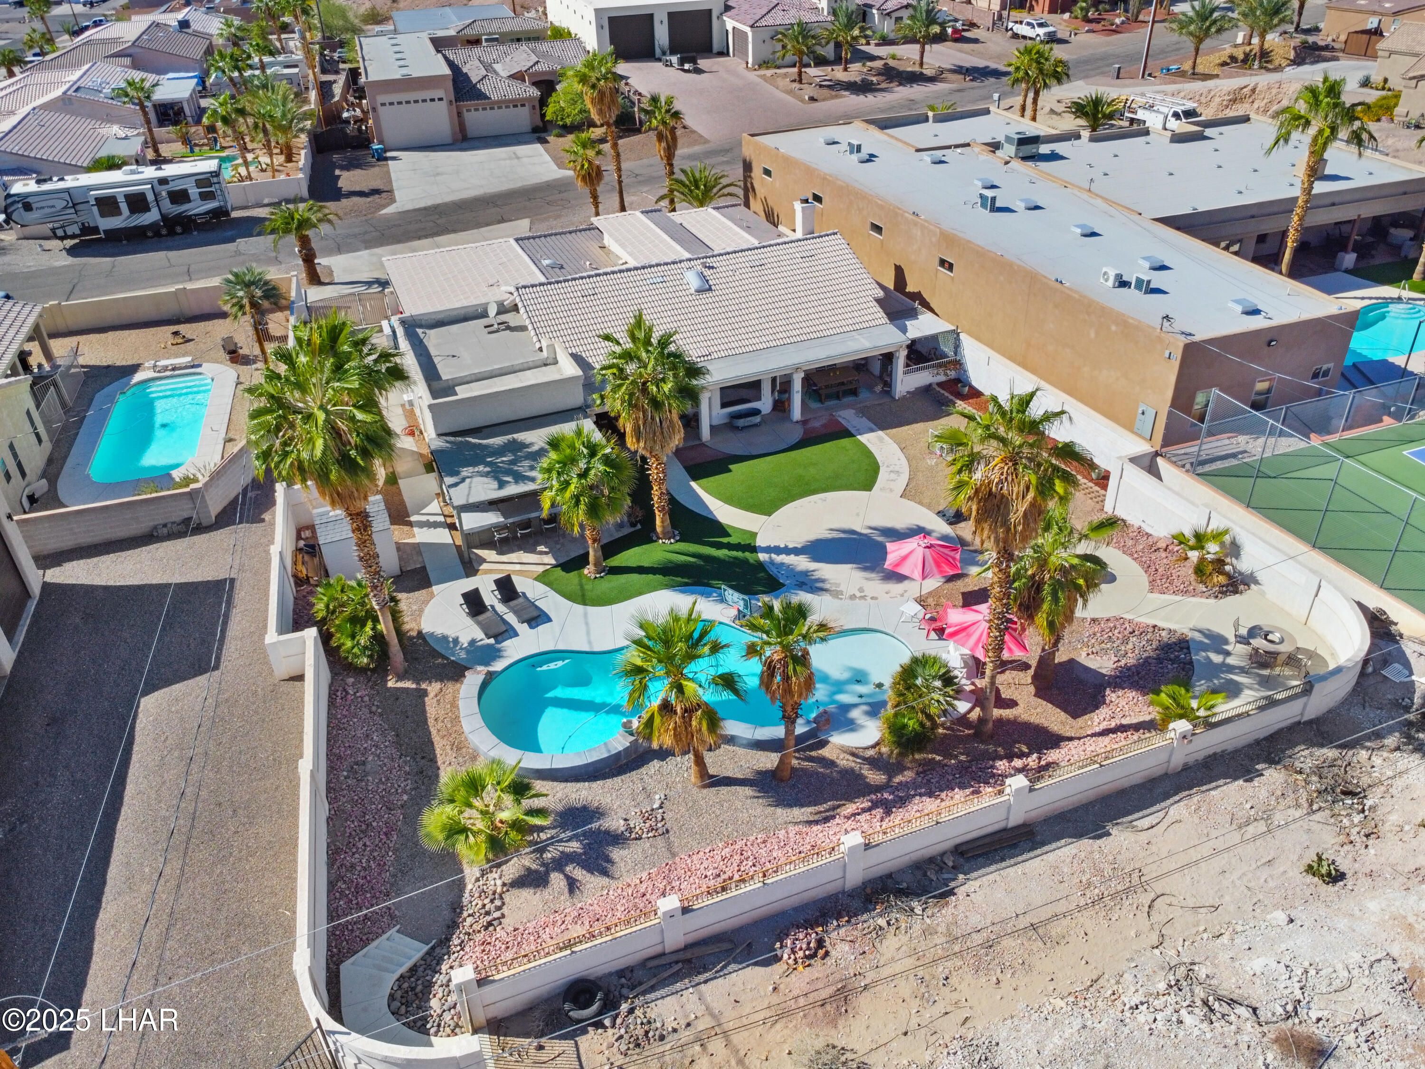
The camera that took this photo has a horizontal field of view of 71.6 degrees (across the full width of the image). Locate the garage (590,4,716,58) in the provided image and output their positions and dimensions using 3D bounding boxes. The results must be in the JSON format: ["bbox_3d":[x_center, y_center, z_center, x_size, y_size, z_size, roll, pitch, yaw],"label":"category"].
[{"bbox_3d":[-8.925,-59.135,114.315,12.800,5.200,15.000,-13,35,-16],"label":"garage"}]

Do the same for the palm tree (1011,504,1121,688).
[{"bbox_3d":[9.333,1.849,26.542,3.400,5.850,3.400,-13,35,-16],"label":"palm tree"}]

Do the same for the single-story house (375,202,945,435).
[{"bbox_3d":[-4.130,-10.699,45.113,20.300,5.600,20.400,-15,34,-19],"label":"single-story house"}]

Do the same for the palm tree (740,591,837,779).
[{"bbox_3d":[1.732,3.814,22.457,2.100,4.900,2.100,0,33,4],"label":"palm tree"}]

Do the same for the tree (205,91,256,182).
[{"bbox_3d":[-36.735,-30.580,76.259,3.000,6.400,3.000,-16,35,-19],"label":"tree"}]

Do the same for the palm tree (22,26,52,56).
[{"bbox_3d":[-83.346,-60.705,122.394,3.500,4.700,3.500,-13,35,-16],"label":"palm tree"}]

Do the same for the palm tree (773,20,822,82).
[{"bbox_3d":[7.853,-44.105,90.229,4.400,5.500,4.400,0,33,5],"label":"palm tree"}]

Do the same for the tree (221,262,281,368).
[{"bbox_3d":[-22.191,-10.368,47.266,3.000,5.000,3.000,-13,35,-16],"label":"tree"}]

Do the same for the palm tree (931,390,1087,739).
[{"bbox_3d":[7.150,1.222,23.843,3.500,10.000,3.500,-13,35,-16],"label":"palm tree"}]

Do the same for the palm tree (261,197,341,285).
[{"bbox_3d":[-23.167,-16.691,56.093,4.200,5.000,4.200,-13,35,-16],"label":"palm tree"}]

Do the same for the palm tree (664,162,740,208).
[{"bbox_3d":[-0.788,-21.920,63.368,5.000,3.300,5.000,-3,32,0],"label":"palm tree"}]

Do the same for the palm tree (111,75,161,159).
[{"bbox_3d":[-48.201,-35.225,83.931,4.300,6.220,4.300,-18,35,-23],"label":"palm tree"}]

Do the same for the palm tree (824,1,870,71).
[{"bbox_3d":[12.086,-44.688,89.329,4.500,5.240,4.500,2,32,7],"label":"palm tree"}]

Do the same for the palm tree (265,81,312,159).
[{"bbox_3d":[-33.758,-32.016,76.923,4.200,5.800,4.200,-13,35,-16],"label":"palm tree"}]

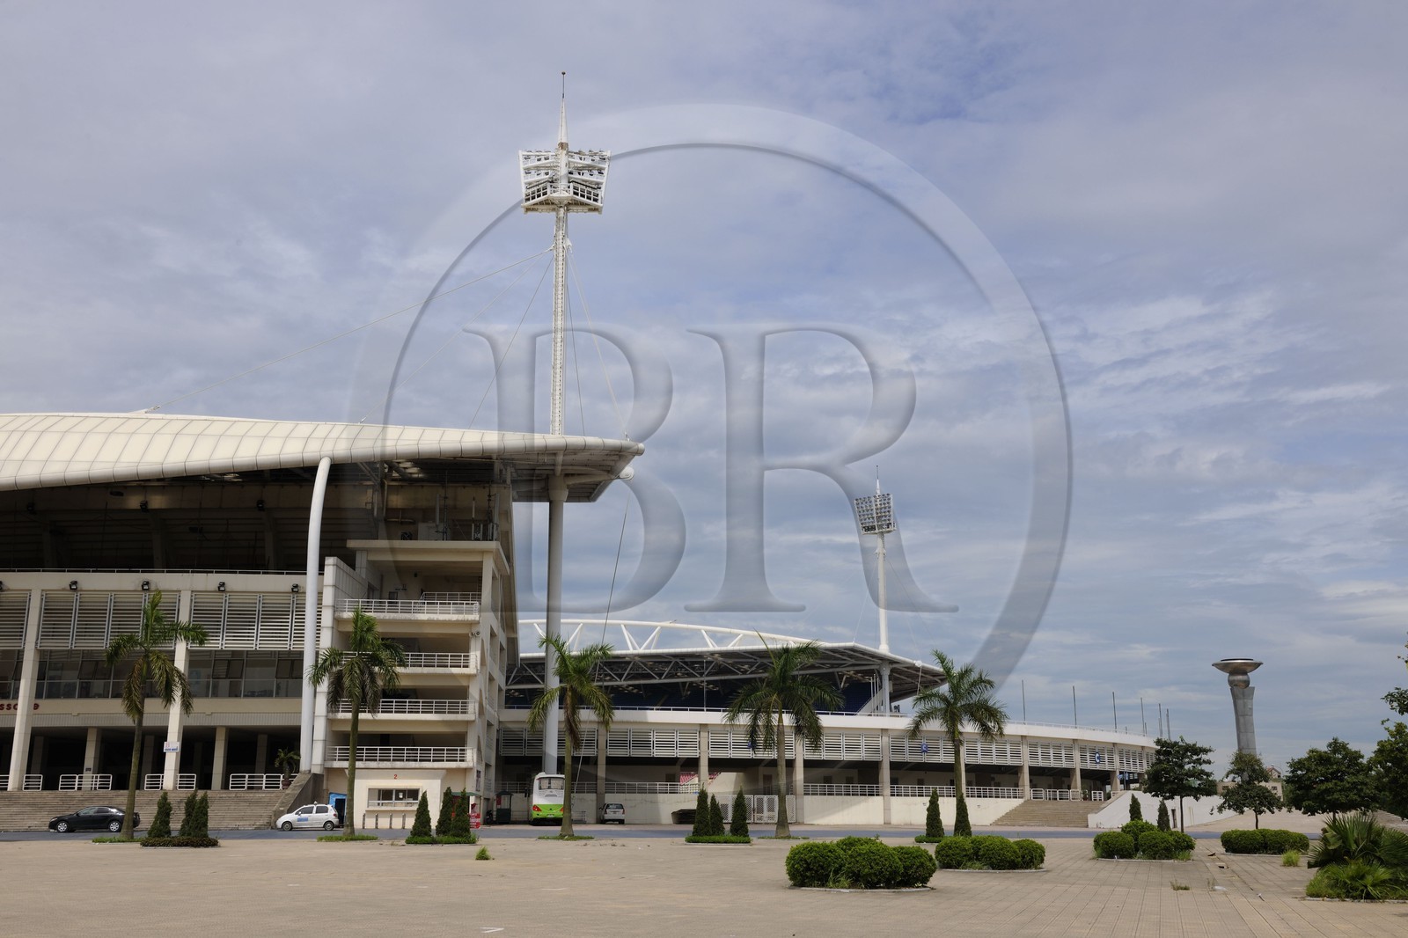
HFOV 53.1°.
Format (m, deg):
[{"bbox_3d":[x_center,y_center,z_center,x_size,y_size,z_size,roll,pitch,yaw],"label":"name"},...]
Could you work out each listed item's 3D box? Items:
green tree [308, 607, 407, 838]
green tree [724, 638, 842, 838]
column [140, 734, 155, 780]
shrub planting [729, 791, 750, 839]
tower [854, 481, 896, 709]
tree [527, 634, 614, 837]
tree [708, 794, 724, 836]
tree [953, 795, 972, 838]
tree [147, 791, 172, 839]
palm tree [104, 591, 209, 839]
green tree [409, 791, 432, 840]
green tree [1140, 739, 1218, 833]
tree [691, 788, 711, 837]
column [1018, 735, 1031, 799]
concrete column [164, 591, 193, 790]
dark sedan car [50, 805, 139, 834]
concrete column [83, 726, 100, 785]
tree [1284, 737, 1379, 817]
[{"bbox_3d":[-16.408,11.837,66.436,4.600,10.748,4.600,0,-13,0],"label":"green tree"},{"bbox_3d":[3.658,12.546,66.057,5.300,9.193,5.000,0,-13,0],"label":"green tree"},{"bbox_3d":[-43.847,23.332,110.882,0.680,4.300,0.740,1,-14,-3],"label":"column"},{"bbox_3d":[1.433,13.917,56.768,0.780,2.153,0.780,0,-14,0],"label":"shrub planting"},{"bbox_3d":[30.281,28.631,238.587,7.200,57.267,3.200,-8,-15,29],"label":"tower"},{"bbox_3d":[-6.325,12.470,66.076,4.100,9.351,4.200,0,-13,0],"label":"tree"},{"bbox_3d":[0.562,14.299,57.724,0.720,1.947,0.720,0,-13,0],"label":"tree"},{"bbox_3d":[9.976,13.522,54.416,0.760,1.750,0.760,0,-14,0],"label":"tree"},{"bbox_3d":[-19.297,12.415,50.028,0.860,1.850,0.860,0,-14,0],"label":"tree"},{"bbox_3d":[-22.991,10.185,58.181,4.150,10.150,4.100,0,-14,0],"label":"palm tree"},{"bbox_3d":[-11.328,14.012,56.743,0.850,1.958,0.850,0,-14,0],"label":"green tree"},{"bbox_3d":[21.475,14.344,63.609,3.330,4.468,3.200,0,-13,0],"label":"green tree"},{"bbox_3d":[-0.134,14.101,57.454,0.800,2.209,0.800,0,-13,0],"label":"tree"},{"bbox_3d":[25.751,23.947,113.031,0.850,5.028,0.600,13,-18,-42],"label":"column"},{"bbox_3d":[-33.416,14.024,89.981,0.720,12.715,0.750,1,-14,-3],"label":"concrete column"},{"bbox_3d":[-34.153,19.601,79.004,4.820,1.470,1.820,1,-14,-6],"label":"dark sedan car"},{"bbox_3d":[-44.280,21.044,101.689,0.650,4.450,0.720,1,-14,-3],"label":"concrete column"},{"bbox_3d":[28.708,14.536,64.385,4.228,4.456,4.000,0,-13,0],"label":"tree"}]

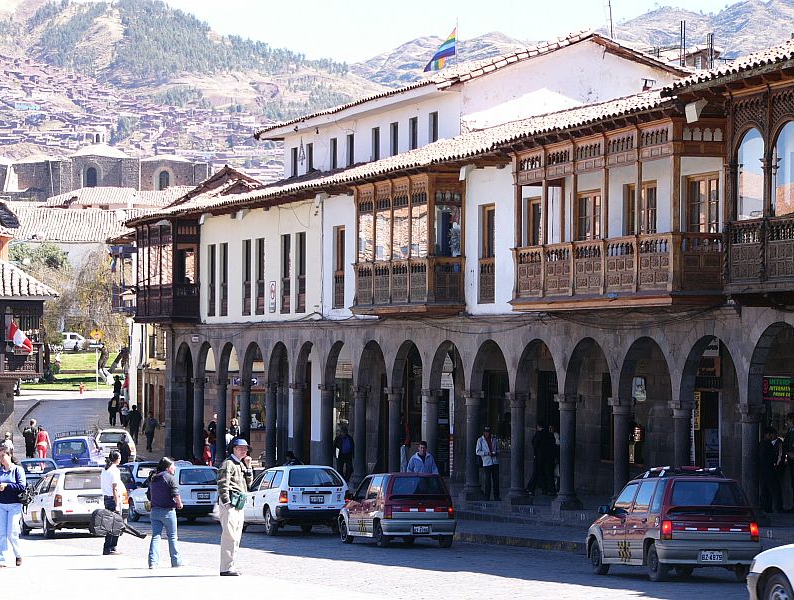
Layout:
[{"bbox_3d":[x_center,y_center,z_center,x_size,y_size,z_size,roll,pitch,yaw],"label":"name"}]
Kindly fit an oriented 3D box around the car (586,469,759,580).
[{"bbox_3d":[3.730,3.070,36.000,1.420,1.480,3.360,0,-3,-12],"label":"car"}]

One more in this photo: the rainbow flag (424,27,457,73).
[{"bbox_3d":[1.366,-7.866,82.000,1.068,1.444,0.350,0,-1,-9],"label":"rainbow flag"}]

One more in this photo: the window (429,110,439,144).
[{"bbox_3d":[1.050,-4.501,68.275,0.150,0.849,0.779,0,-1,-19],"label":"window"}]

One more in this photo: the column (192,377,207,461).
[{"bbox_3d":[-6.328,4.007,83.800,0.450,3.050,0.480,0,-1,0],"label":"column"}]

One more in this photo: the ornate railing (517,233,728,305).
[{"bbox_3d":[4.125,-0.576,50.239,1.000,1.101,7.899,0,-1,-19],"label":"ornate railing"}]

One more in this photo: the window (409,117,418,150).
[{"bbox_3d":[0.450,-4.300,67.900,0.120,0.920,0.640,0,-1,-18],"label":"window"}]

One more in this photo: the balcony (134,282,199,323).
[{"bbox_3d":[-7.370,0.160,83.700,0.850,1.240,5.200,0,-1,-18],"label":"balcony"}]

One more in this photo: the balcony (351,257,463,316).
[{"bbox_3d":[0.243,-0.398,61.874,0.880,1.096,5.503,0,-1,-19],"label":"balcony"}]

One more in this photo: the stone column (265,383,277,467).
[{"bbox_3d":[-3.619,3.778,75.677,0.450,2.864,0.480,1,-1,-18],"label":"stone column"}]

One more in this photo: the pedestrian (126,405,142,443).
[{"bbox_3d":[-11.099,5.253,110.000,0.550,1.680,0.400,0,-1,-6],"label":"pedestrian"}]

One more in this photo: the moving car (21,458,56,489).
[{"bbox_3d":[-10.963,5.514,80.014,1.460,1.410,3.700,1,-1,-10],"label":"moving car"}]

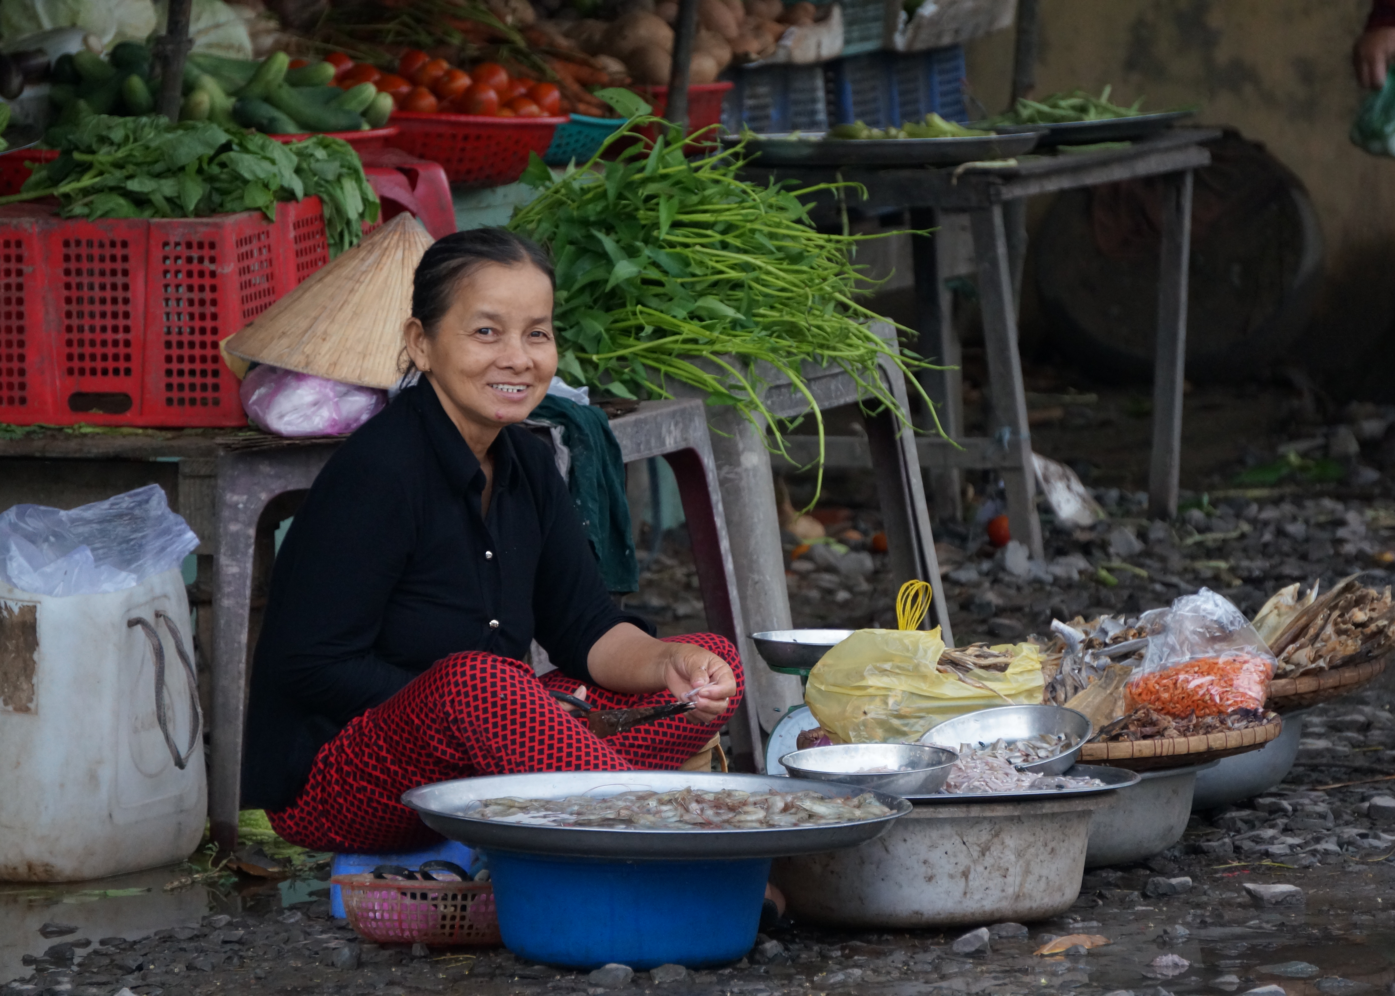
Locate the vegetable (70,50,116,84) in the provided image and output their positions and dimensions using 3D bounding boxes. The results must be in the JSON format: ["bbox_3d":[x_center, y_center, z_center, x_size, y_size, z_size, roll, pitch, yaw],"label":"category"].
[{"bbox_3d":[-0.833,-0.594,17.900,0.110,0.036,0.036,32,-9,-23],"label":"vegetable"}]

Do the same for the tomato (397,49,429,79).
[{"bbox_3d":[-0.383,-0.583,17.500,0.045,0.043,0.045,-1,5,0],"label":"tomato"}]

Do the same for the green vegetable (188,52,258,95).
[{"bbox_3d":[-0.559,-0.504,15.420,0.130,0.040,0.040,15,7,9],"label":"green vegetable"}]

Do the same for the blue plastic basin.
[{"bbox_3d":[-0.069,0.420,13.550,0.300,0.125,0.300,0,5,0],"label":"blue plastic basin"}]

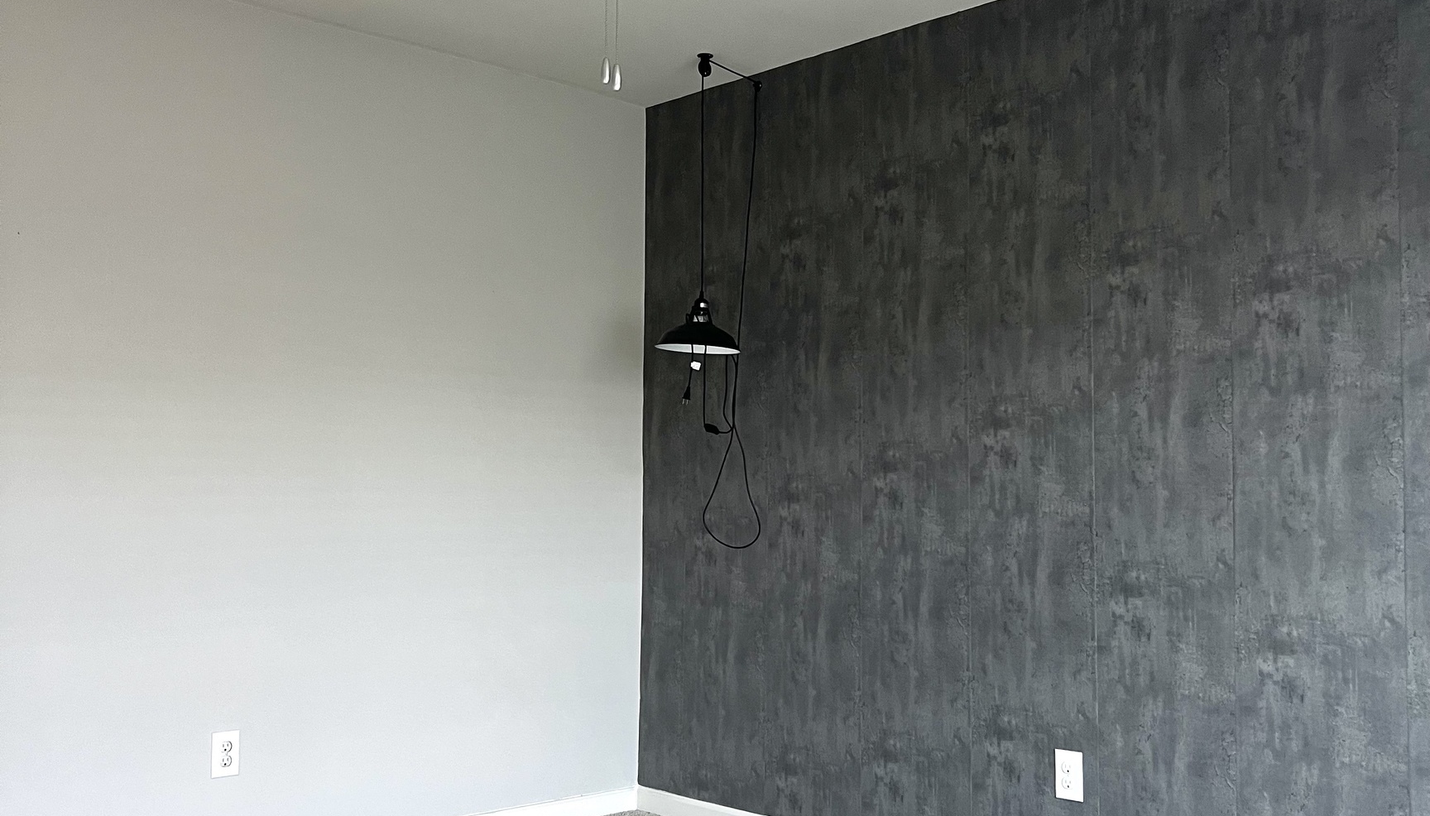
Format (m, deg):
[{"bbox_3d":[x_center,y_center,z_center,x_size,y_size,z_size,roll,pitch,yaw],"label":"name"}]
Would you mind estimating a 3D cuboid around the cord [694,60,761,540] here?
[{"bbox_3d":[0.044,-0.328,4.504,0.255,1.545,0.085,4,-5,-43],"label":"cord"}]

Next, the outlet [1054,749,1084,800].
[{"bbox_3d":[0.907,0.941,3.668,0.008,0.122,0.078,4,-5,-43],"label":"outlet"}]

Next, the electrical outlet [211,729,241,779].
[{"bbox_3d":[-1.331,0.944,3.904,0.078,0.122,0.008,4,-5,-43],"label":"electrical outlet"}]

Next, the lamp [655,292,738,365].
[{"bbox_3d":[-0.044,-0.253,4.433,0.262,0.215,0.262,3,-4,0],"label":"lamp"}]

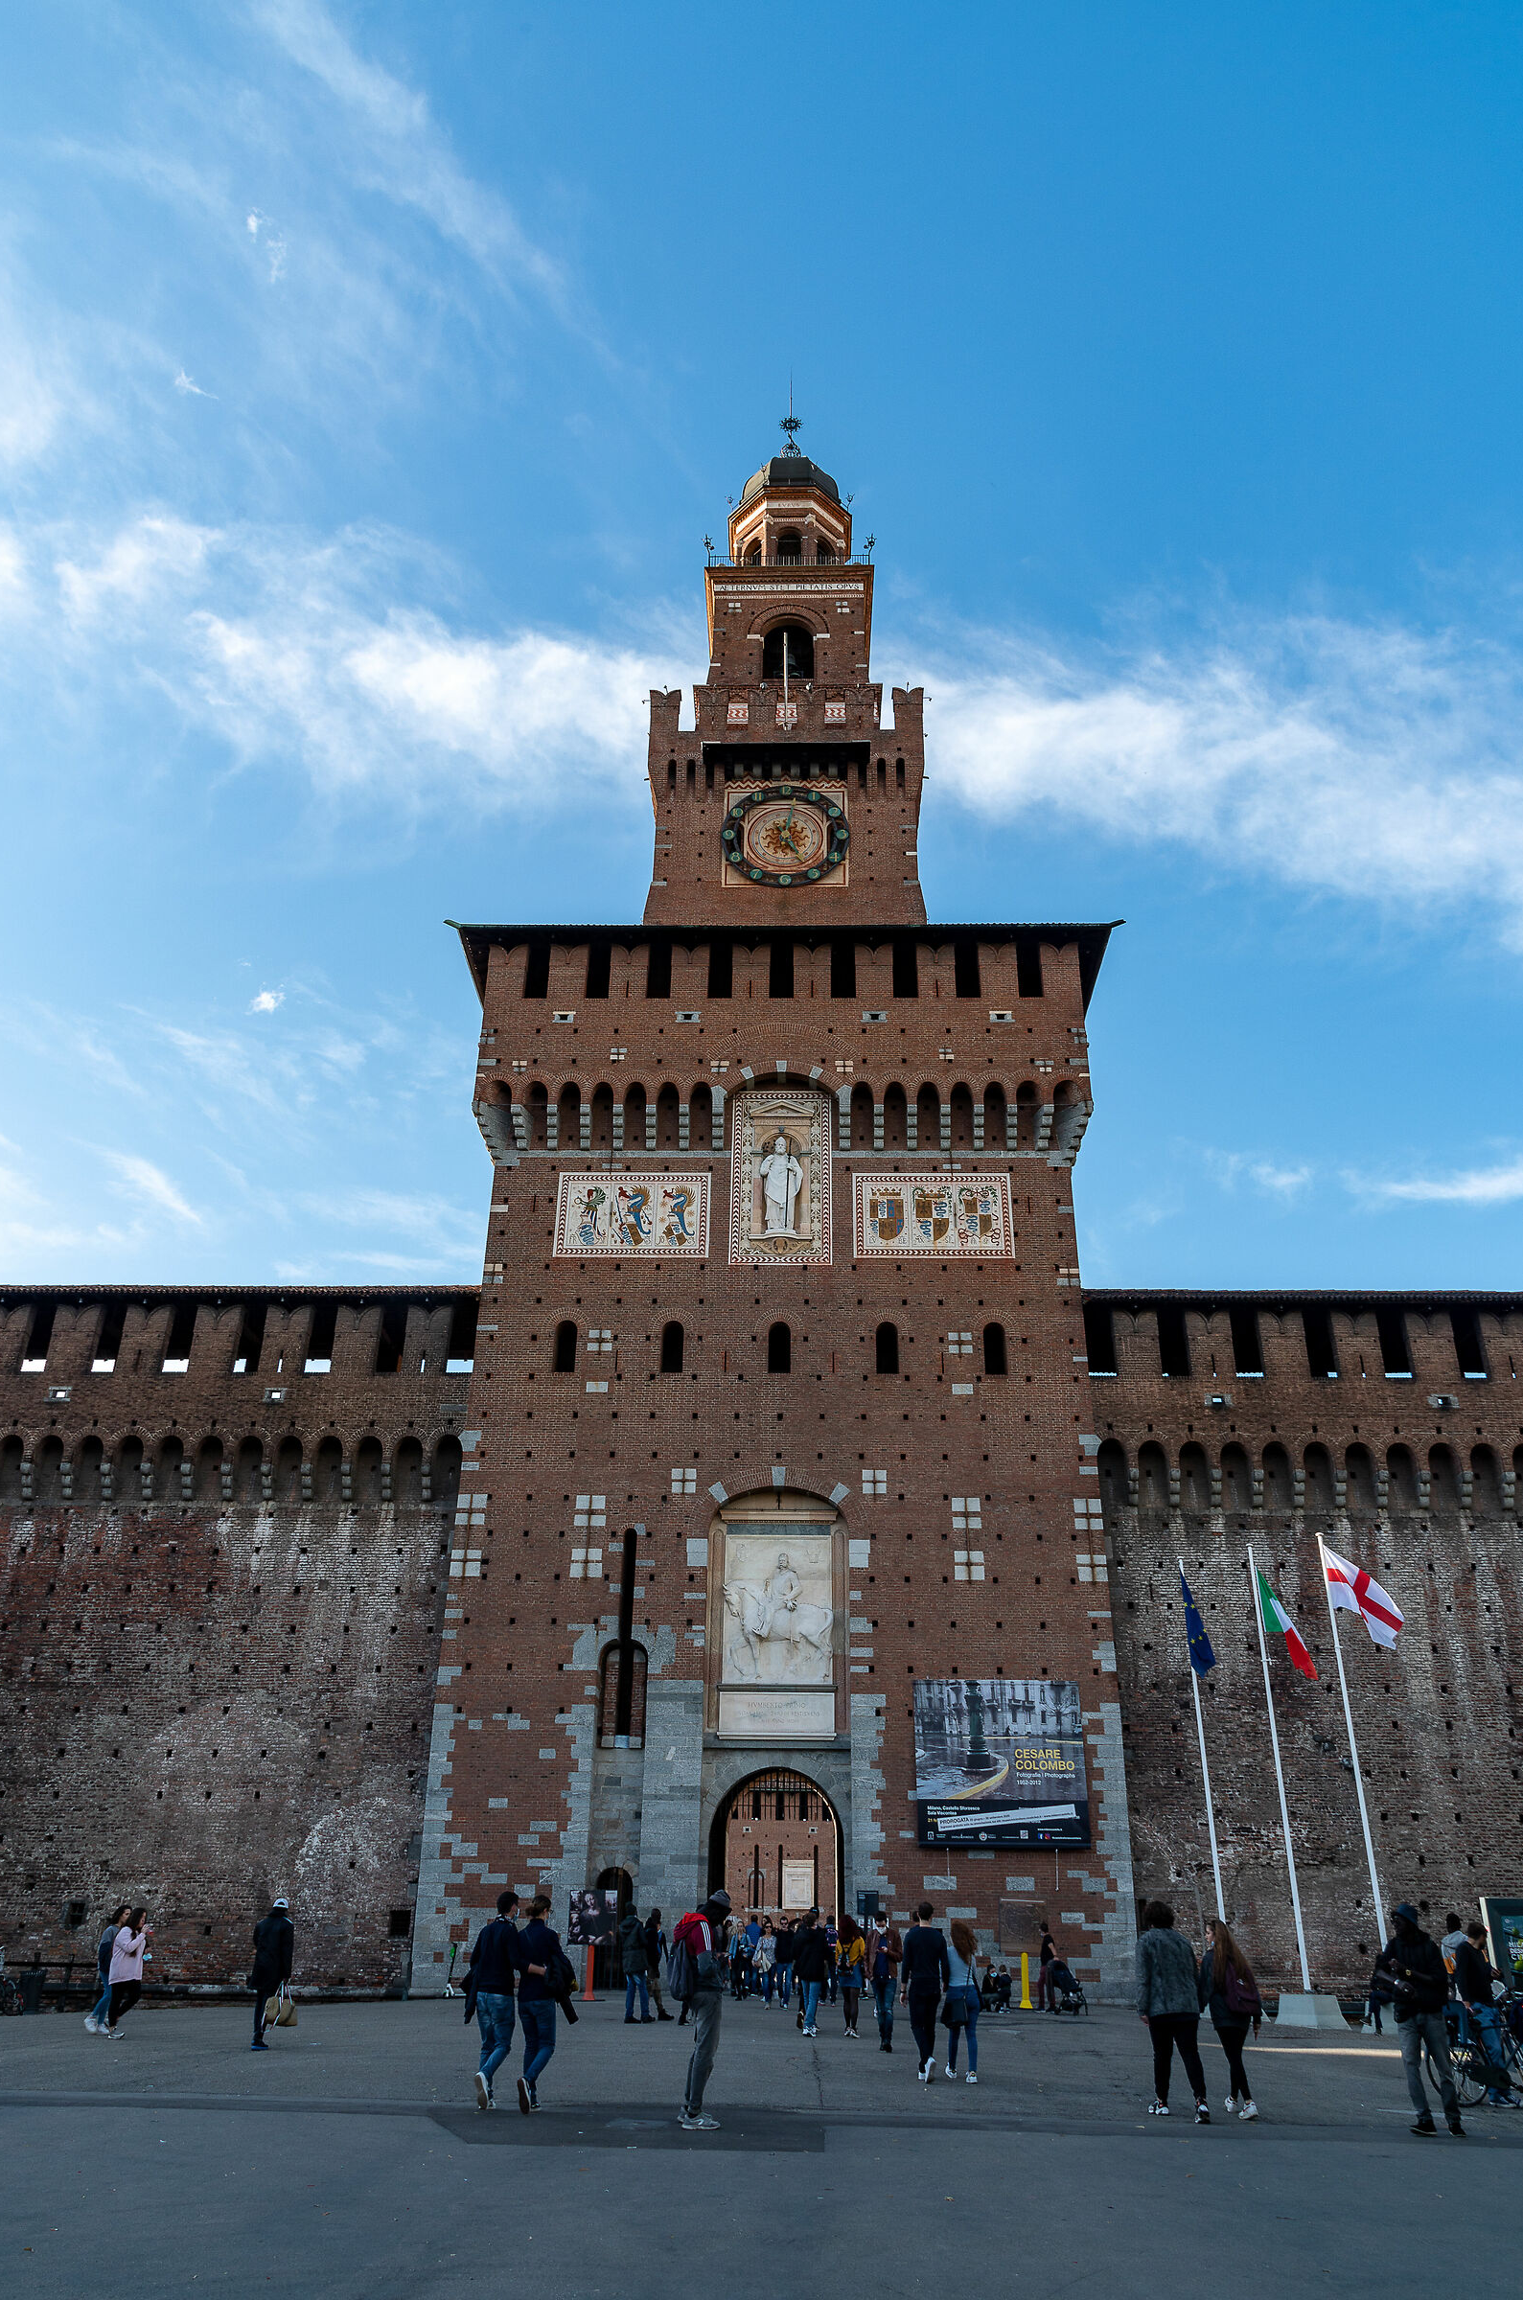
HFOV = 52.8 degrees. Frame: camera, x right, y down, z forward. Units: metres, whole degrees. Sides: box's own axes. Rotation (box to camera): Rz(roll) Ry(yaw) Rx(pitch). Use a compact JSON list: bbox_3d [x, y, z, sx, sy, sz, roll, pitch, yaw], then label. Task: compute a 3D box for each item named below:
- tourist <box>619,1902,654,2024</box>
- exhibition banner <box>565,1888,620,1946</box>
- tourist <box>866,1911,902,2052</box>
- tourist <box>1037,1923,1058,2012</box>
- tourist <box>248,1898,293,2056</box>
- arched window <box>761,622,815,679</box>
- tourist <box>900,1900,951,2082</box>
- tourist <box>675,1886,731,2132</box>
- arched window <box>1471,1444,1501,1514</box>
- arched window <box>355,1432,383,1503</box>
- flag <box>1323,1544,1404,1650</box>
[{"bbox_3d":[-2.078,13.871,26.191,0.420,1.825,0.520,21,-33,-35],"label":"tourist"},{"bbox_3d":[-4.006,18.296,36.472,1.157,1.189,0.070,0,-26,1],"label":"exhibition banner"},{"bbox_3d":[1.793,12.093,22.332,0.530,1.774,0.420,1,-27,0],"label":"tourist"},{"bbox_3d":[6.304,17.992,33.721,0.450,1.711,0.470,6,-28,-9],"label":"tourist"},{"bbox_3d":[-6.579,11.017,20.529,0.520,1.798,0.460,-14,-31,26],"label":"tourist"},{"bbox_3d":[1.164,-22.291,68.458,2.311,3.333,0.700,0,-27,2],"label":"arched window"},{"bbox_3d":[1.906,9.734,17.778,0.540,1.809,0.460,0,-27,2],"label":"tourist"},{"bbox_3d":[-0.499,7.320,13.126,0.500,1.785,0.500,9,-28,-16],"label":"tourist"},{"bbox_3d":[23.225,10.526,49.109,0.875,2.187,0.600,0,-27,2],"label":"arched window"},{"bbox_3d":[-12.832,10.416,50.107,0.908,2.291,0.600,0,-27,2],"label":"arched window"},{"bbox_3d":[11.761,8.693,29.772,1.520,1.980,0.420,1,-26,0],"label":"flag"}]

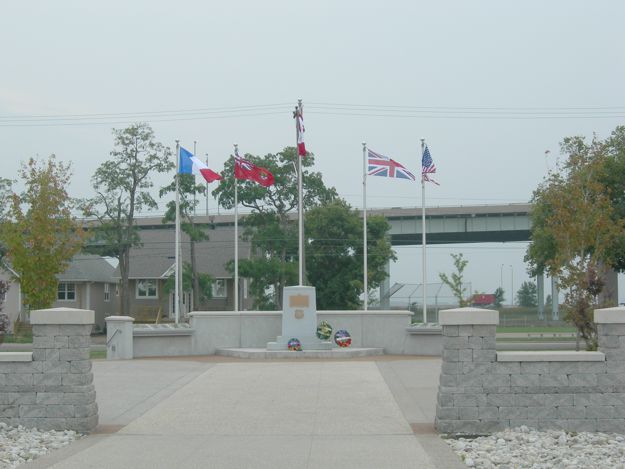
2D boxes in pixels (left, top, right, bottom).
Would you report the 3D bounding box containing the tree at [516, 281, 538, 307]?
[{"bbox_3d":[46.841,12.854,240.000,4.900,5.800,4.900,0,-3,0],"label":"tree"}]

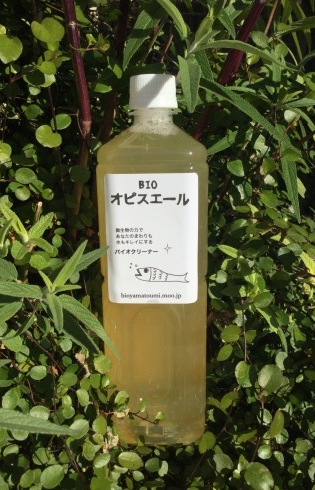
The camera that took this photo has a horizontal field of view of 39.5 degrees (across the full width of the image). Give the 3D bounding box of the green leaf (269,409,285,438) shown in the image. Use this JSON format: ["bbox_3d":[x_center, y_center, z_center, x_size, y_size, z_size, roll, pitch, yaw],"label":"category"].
[{"bbox_3d":[0.091,0.136,0.335,0.009,0.005,0.024,34,53,4],"label":"green leaf"}]

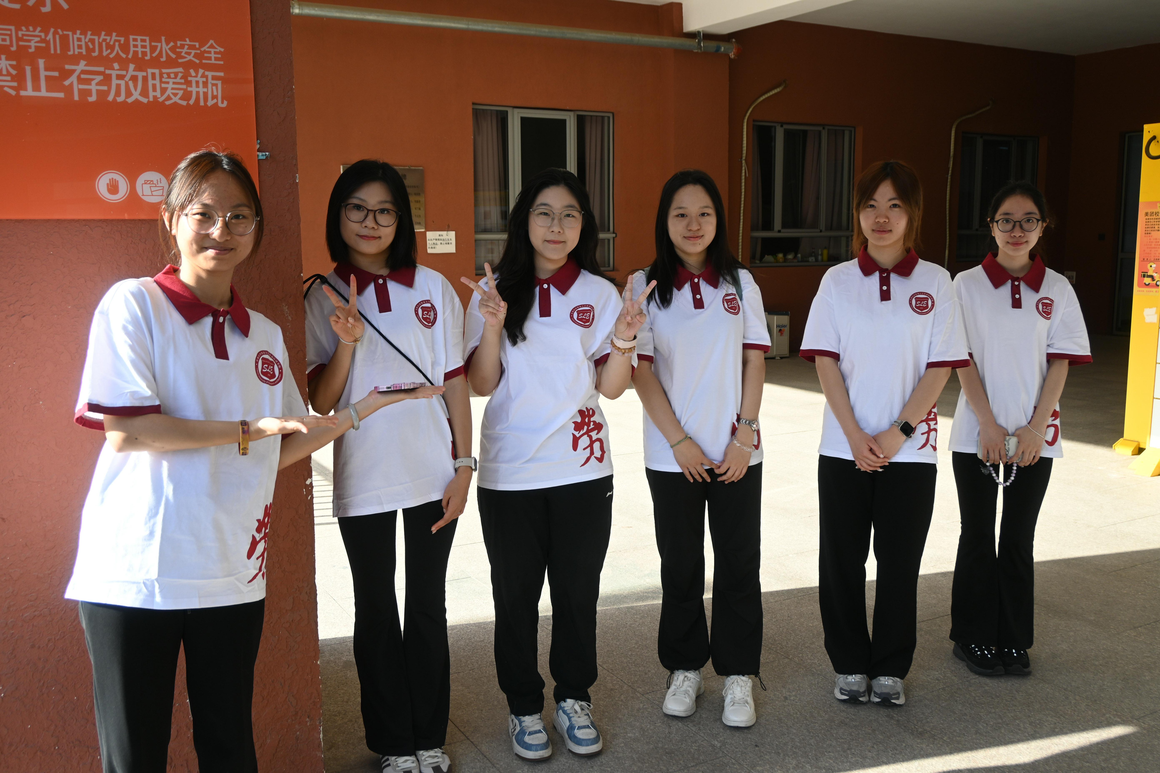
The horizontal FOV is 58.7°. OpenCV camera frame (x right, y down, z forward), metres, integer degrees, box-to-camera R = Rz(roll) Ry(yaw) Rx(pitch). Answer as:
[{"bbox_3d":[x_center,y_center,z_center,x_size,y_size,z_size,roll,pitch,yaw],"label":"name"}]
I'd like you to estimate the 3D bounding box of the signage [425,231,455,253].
[{"bbox_3d":[-1.328,-1.384,9.918,0.292,0.211,0.010,-6,10,-29],"label":"signage"}]

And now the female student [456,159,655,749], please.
[{"bbox_3d":[-0.067,0.220,2.962,0.563,1.659,0.330,-3,9,-13],"label":"female student"}]

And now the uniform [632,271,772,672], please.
[{"bbox_3d":[0.367,0.273,3.166,0.435,1.274,0.270,-1,9,-6],"label":"uniform"}]

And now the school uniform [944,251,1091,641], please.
[{"bbox_3d":[1.443,0.234,3.470,0.466,1.342,0.270,1,9,12],"label":"school uniform"}]

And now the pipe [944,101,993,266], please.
[{"bbox_3d":[5.077,-2.548,13.421,0.822,2.324,0.090,-6,10,-29],"label":"pipe"}]

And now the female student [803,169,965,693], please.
[{"bbox_3d":[0.941,0.152,3.245,0.506,1.688,0.290,2,9,17],"label":"female student"}]

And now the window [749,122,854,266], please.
[{"bbox_3d":[2.630,-2.255,12.192,1.641,1.621,0.120,-6,10,-29],"label":"window"}]

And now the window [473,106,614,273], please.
[{"bbox_3d":[-0.352,-1.982,10.496,1.644,1.629,0.120,-6,10,-29],"label":"window"}]

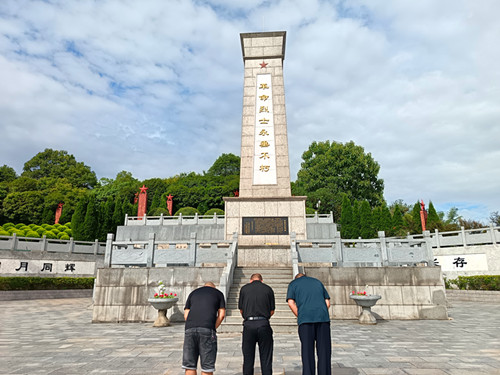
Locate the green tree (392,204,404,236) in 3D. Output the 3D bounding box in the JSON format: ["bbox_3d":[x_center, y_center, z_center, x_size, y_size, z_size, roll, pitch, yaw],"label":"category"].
[{"bbox_3d":[12.200,2.940,28.880,1.150,3.100,1.150,0,-14,0],"label":"green tree"}]

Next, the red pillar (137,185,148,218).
[{"bbox_3d":[-10.220,1.500,33.430,0.800,3.590,0.550,0,-14,-3],"label":"red pillar"}]

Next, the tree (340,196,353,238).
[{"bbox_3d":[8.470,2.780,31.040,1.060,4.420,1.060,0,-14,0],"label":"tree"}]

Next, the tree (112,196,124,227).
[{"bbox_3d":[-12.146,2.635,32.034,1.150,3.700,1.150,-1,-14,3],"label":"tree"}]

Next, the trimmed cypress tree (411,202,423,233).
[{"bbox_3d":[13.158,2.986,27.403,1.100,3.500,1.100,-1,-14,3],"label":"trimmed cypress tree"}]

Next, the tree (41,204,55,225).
[{"bbox_3d":[-21.040,3.030,36.310,1.450,2.540,1.450,0,-14,0],"label":"tree"}]

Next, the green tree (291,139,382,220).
[{"bbox_3d":[10.698,-0.203,43.820,10.200,11.000,9.800,-1,-14,3],"label":"green tree"}]

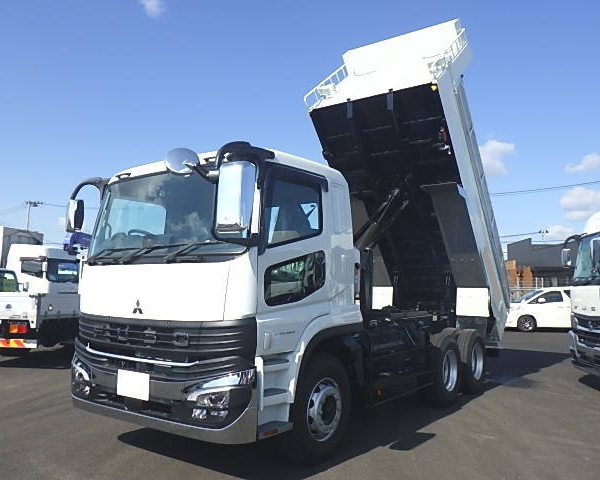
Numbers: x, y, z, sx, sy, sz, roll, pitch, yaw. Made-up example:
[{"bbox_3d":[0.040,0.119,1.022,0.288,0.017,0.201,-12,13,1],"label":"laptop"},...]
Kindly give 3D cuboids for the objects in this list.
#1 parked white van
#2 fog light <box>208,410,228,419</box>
[{"bbox_3d":[11.105,3.043,22.778,4.880,1.880,1.840,1,-5,0],"label":"parked white van"},{"bbox_3d":[-0.670,1.434,4.254,0.170,0.055,0.070,-2,-6,28],"label":"fog light"}]

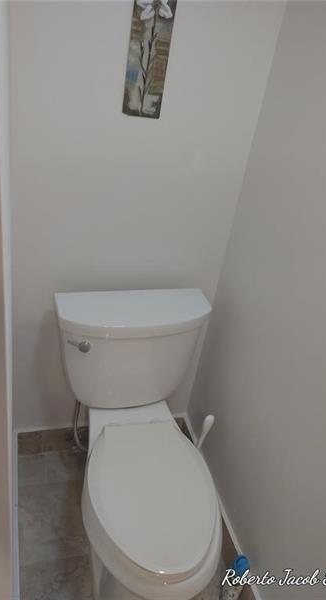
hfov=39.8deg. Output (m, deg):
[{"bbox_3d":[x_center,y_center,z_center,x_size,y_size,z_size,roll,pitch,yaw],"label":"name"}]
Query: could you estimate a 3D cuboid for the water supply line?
[{"bbox_3d":[-0.293,0.451,1.616,0.060,0.285,0.060,-1,33,-18],"label":"water supply line"}]

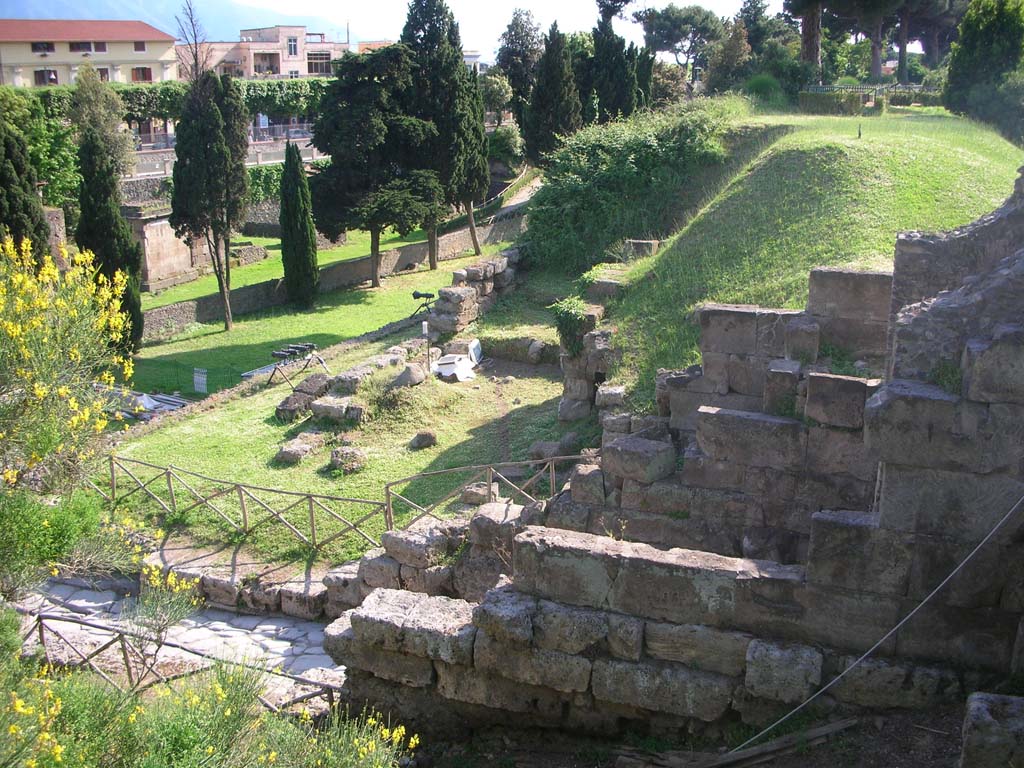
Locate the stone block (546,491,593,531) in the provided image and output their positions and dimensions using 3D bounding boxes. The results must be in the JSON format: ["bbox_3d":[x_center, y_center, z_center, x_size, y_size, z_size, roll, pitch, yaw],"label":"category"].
[{"bbox_3d":[0.965,2.057,16.637,0.678,0.475,0.511,4,17,17],"label":"stone block"}]

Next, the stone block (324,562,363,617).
[{"bbox_3d":[-3.069,3.791,19.327,0.720,0.820,0.600,6,18,19],"label":"stone block"}]

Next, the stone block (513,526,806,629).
[{"bbox_3d":[1.948,2.676,13.903,3.891,0.759,0.600,6,16,20],"label":"stone block"}]

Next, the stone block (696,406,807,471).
[{"bbox_3d":[2.994,0.636,12.887,1.350,0.630,0.500,6,17,19],"label":"stone block"}]

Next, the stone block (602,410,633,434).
[{"bbox_3d":[1.446,0.491,13.947,0.380,0.240,0.350,6,17,19],"label":"stone block"}]

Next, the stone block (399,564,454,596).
[{"bbox_3d":[-1.362,3.281,17.770,0.924,0.520,0.600,6,16,21],"label":"stone block"}]

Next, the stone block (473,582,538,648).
[{"bbox_3d":[-0.085,2.867,12.895,0.700,0.520,0.650,5,18,17],"label":"stone block"}]

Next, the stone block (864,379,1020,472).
[{"bbox_3d":[4.795,0.457,11.612,1.557,0.799,0.750,6,18,19],"label":"stone block"}]

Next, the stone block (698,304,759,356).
[{"bbox_3d":[3.448,-0.871,16.247,0.842,0.675,0.651,4,17,17],"label":"stone block"}]

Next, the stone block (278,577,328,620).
[{"bbox_3d":[-3.452,3.654,17.542,0.780,0.350,0.500,6,17,19],"label":"stone block"}]

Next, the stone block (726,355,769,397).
[{"bbox_3d":[3.720,-0.130,16.282,0.620,0.600,0.500,5,18,17],"label":"stone block"}]

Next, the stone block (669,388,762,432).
[{"bbox_3d":[3.290,0.363,16.470,1.486,0.624,0.600,6,18,19],"label":"stone block"}]

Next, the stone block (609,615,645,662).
[{"bbox_3d":[1.609,3.239,13.767,0.488,0.590,0.600,6,17,22],"label":"stone block"}]

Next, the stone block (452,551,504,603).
[{"bbox_3d":[-0.506,3.237,18.245,0.920,0.920,0.700,6,18,19],"label":"stone block"}]

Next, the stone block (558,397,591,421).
[{"bbox_3d":[1.436,0.557,23.059,0.680,0.500,0.650,4,17,13],"label":"stone block"}]

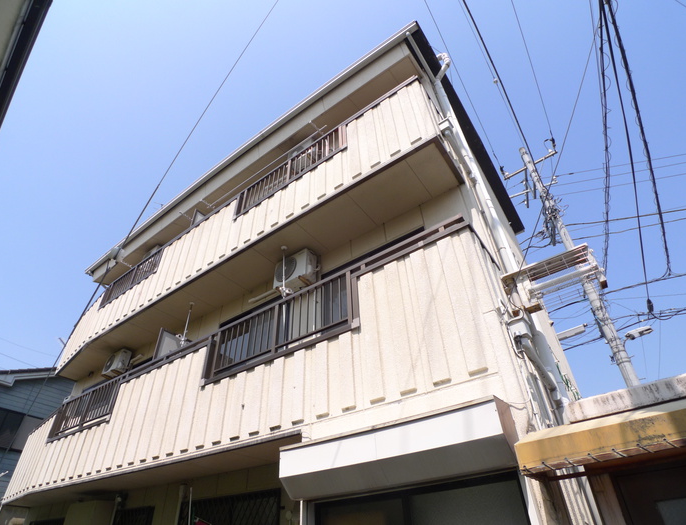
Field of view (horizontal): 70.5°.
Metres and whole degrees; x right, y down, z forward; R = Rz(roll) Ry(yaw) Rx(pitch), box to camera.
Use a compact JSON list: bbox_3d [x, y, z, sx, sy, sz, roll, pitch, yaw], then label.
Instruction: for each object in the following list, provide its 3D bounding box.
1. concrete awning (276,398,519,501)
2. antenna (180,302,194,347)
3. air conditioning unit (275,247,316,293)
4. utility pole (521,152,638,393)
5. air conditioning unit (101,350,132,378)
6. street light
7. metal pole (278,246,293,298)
[{"bbox_3d":[0.362,1.490,3.780,1.860,0.430,0.320,-23,-46,21],"label":"concrete awning"},{"bbox_3d":[-2.384,0.944,7.427,0.140,0.802,0.140,-27,-48,25],"label":"antenna"},{"bbox_3d":[-0.690,0.155,7.000,0.640,0.510,0.270,-26,-48,24],"label":"air conditioning unit"},{"bbox_3d":[4.950,0.709,9.550,0.280,10.212,0.280,-27,-48,25],"label":"utility pole"},{"bbox_3d":[-4.331,1.926,9.300,0.580,0.470,0.270,-27,-48,25],"label":"air conditioning unit"},{"bbox_3d":[5.428,1.302,8.900,0.520,0.160,0.180,-27,-48,25],"label":"street light"},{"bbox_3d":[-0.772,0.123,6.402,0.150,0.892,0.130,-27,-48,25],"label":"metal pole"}]

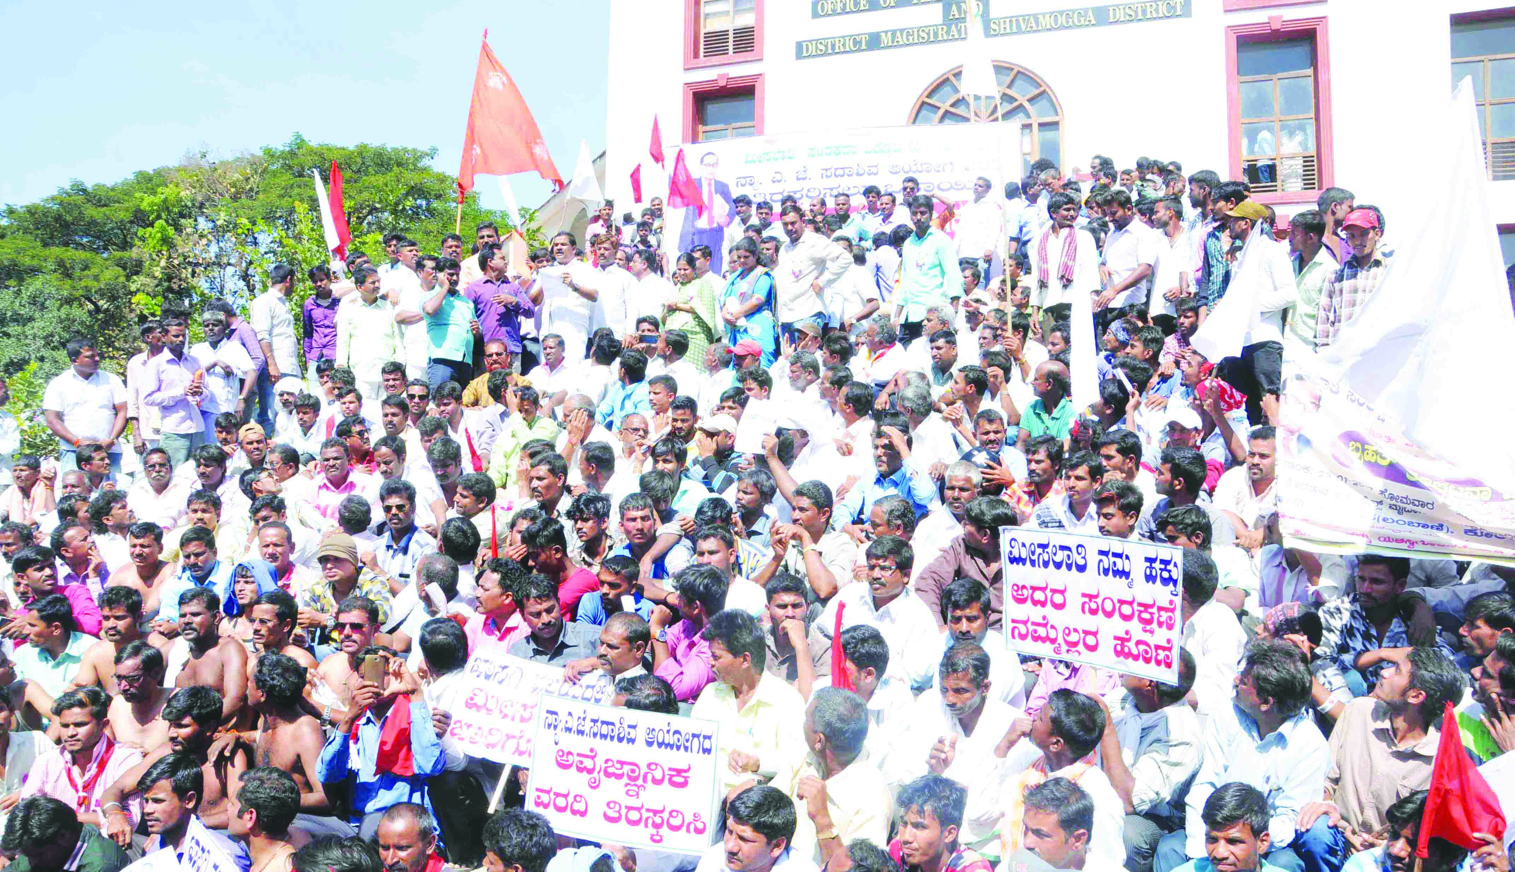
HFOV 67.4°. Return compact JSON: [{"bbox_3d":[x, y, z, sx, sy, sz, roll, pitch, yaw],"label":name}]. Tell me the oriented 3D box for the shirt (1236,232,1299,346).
[{"bbox_3d":[2.880,-0.824,6.400,0.320,0.640,0.460,-1,-5,15],"label":"shirt"}]

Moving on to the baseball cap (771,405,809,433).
[{"bbox_3d":[0.183,-0.090,5.950,0.250,0.140,0.180,4,-7,-30],"label":"baseball cap"}]

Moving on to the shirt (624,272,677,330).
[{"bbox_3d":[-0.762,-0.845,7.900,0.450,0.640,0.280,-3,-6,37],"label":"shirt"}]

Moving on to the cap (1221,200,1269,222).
[{"bbox_3d":[2.904,-1.327,6.750,0.255,0.130,0.175,2,-6,-15],"label":"cap"}]

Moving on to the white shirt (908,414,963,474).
[{"bbox_3d":[0.956,0.102,6.300,0.320,0.470,0.440,-1,-6,18],"label":"white shirt"}]

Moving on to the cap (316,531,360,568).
[{"bbox_3d":[-1.870,0.503,5.050,0.190,0.145,0.230,0,-5,6],"label":"cap"}]

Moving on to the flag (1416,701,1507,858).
[{"bbox_3d":[1.705,0.832,2.750,0.200,0.365,0.100,-2,-6,27],"label":"flag"}]

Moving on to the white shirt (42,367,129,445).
[{"bbox_3d":[-4.299,-0.163,7.250,0.540,0.570,0.320,5,-7,-33],"label":"white shirt"}]

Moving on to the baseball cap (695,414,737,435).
[{"bbox_3d":[-0.211,-0.059,5.950,0.250,0.115,0.180,4,-6,-34],"label":"baseball cap"}]

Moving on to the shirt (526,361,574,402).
[{"bbox_3d":[-1.501,-0.348,8.250,0.450,0.450,0.290,-1,-6,20],"label":"shirt"}]

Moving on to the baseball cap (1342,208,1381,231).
[{"bbox_3d":[3.085,-1.107,5.800,0.250,0.120,0.180,4,-6,-33],"label":"baseball cap"}]

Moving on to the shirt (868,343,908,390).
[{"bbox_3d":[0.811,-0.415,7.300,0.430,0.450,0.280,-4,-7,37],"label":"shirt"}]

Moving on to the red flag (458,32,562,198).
[{"bbox_3d":[-1.901,-2.464,8.700,0.800,1.260,0.260,1,-6,-3],"label":"red flag"}]

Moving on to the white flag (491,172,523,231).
[{"bbox_3d":[-1.853,-1.739,8.400,0.220,0.440,0.100,2,-5,-11],"label":"white flag"}]

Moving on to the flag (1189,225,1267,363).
[{"bbox_3d":[2.461,-0.742,5.950,0.410,0.720,0.250,-1,-6,18],"label":"flag"}]

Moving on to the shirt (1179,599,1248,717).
[{"bbox_3d":[1.706,0.895,4.300,0.340,0.520,0.440,1,-6,0],"label":"shirt"}]

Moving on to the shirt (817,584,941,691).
[{"bbox_3d":[0.497,0.861,4.600,0.500,0.520,0.300,-2,-7,23],"label":"shirt"}]

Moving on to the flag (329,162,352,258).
[{"bbox_3d":[-3.056,-1.653,8.300,0.160,0.700,0.100,3,-5,-19],"label":"flag"}]

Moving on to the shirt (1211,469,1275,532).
[{"bbox_3d":[2.302,0.370,5.250,0.460,0.500,0.300,-3,-7,30],"label":"shirt"}]

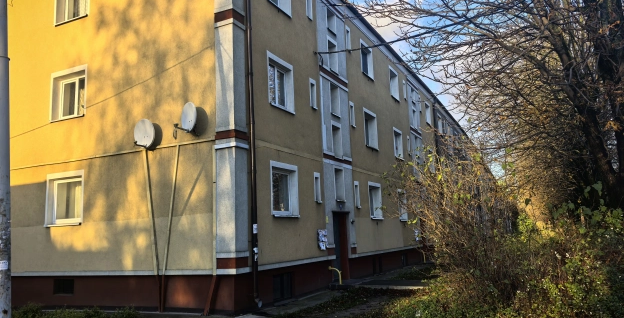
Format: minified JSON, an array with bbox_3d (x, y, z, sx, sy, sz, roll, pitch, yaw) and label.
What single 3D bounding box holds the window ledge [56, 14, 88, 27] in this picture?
[{"bbox_3d":[-6.672,-3.842,13.587,1.339,0.054,0.200,-7,-10,26],"label":"window ledge"}]

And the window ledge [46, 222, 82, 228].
[{"bbox_3d":[-6.467,1.787,12.715,1.438,0.054,0.200,-7,-10,26],"label":"window ledge"}]

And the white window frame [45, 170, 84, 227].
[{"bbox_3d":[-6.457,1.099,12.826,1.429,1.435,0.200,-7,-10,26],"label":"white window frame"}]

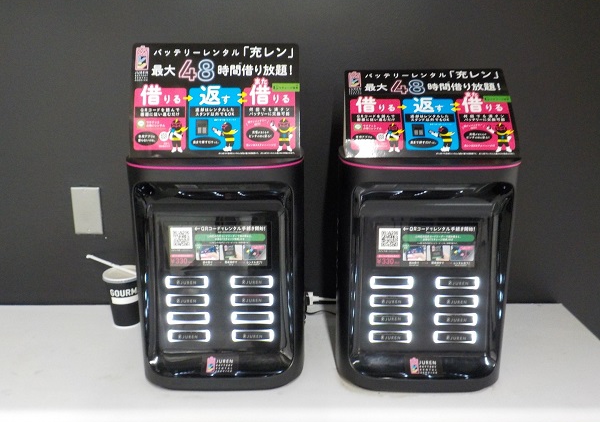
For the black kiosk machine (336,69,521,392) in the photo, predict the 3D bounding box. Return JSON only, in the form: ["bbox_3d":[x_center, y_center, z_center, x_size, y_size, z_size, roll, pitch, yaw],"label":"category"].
[{"bbox_3d":[0.231,0.029,1.010,0.314,0.586,0.228,0,15,2],"label":"black kiosk machine"}]

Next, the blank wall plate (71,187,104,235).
[{"bbox_3d":[-0.529,0.002,1.292,0.070,0.120,0.009,0,15,0],"label":"blank wall plate"}]

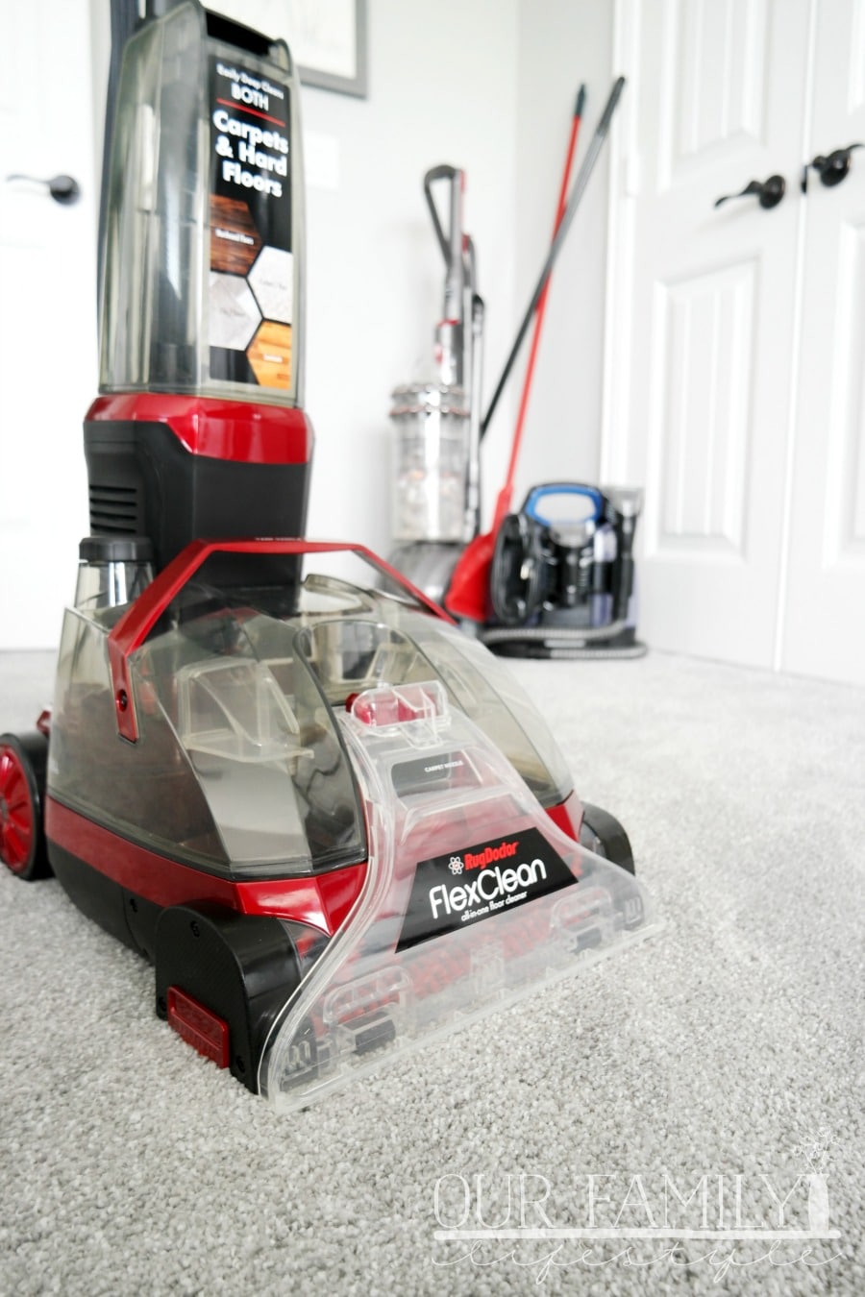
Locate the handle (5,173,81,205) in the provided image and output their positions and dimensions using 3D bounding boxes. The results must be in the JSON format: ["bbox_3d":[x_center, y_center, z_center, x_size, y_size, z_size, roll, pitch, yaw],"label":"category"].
[{"bbox_3d":[-0.781,-0.942,1.743,0.145,0.062,0.060,-4,10,-25],"label":"handle"}]

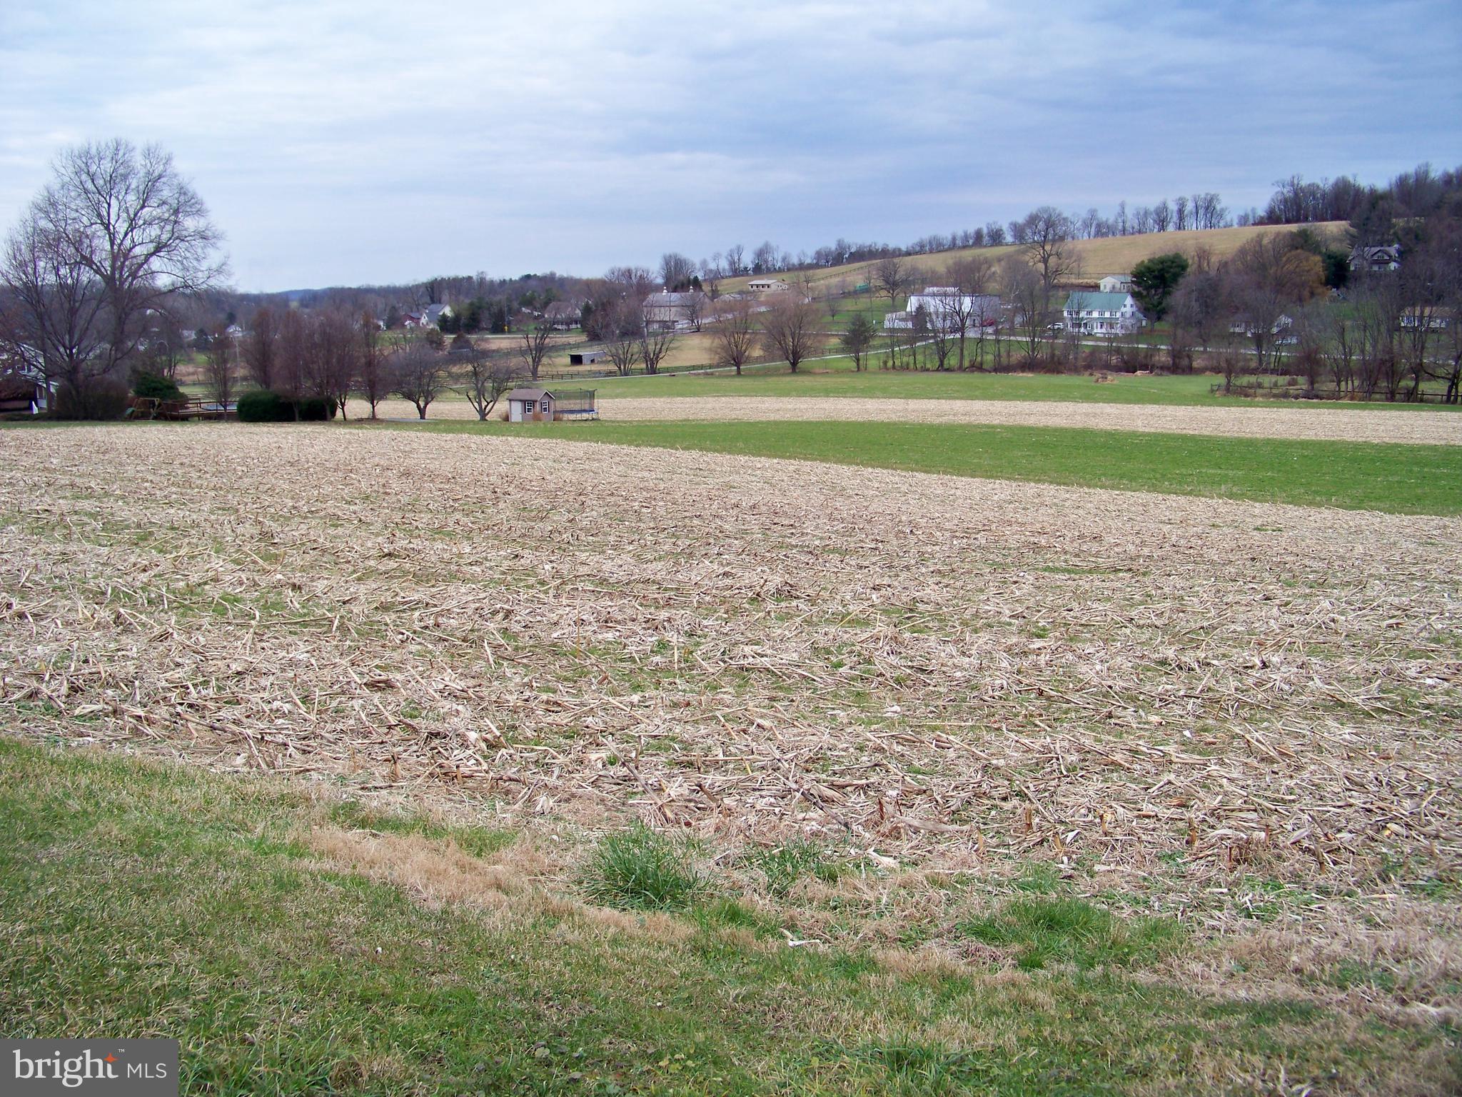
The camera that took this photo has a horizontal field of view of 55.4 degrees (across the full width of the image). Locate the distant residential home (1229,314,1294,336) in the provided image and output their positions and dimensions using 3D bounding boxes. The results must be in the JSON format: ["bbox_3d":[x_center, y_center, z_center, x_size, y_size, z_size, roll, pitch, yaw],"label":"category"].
[{"bbox_3d":[127.390,-53.670,335.000,15.500,5.700,9.500,4,10,25],"label":"distant residential home"}]

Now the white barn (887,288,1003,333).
[{"bbox_3d":[53.210,-60.090,350.000,26.000,11.000,13.000,4,10,21],"label":"white barn"}]

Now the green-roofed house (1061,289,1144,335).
[{"bbox_3d":[92.310,-58.240,345.000,15.500,11.000,12.000,8,12,39],"label":"green-roofed house"}]

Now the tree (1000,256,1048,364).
[{"bbox_3d":[51.080,-41.100,241.450,8.130,18.530,8.130,2,10,12],"label":"tree"}]

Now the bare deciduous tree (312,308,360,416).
[{"bbox_3d":[-35.960,-16.610,126.170,3.980,9.950,3.980,-3,10,-16],"label":"bare deciduous tree"}]

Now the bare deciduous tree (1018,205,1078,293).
[{"bbox_3d":[83.840,-77.960,368.000,15.300,25.000,15.000,0,9,0],"label":"bare deciduous tree"}]

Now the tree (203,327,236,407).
[{"bbox_3d":[-47.000,-16.260,127.350,2.840,7.770,2.840,-4,10,-20],"label":"tree"}]

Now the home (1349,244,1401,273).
[{"bbox_3d":[180.110,-80.870,389.320,11.300,8.130,8.500,9,13,44],"label":"home"}]

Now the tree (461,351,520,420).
[{"bbox_3d":[-21.740,-14.620,125.480,5.270,6.190,5.270,-2,10,-10],"label":"tree"}]

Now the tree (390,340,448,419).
[{"bbox_3d":[-28.690,-15.440,127.400,5.090,7.160,5.090,-2,10,-12],"label":"tree"}]

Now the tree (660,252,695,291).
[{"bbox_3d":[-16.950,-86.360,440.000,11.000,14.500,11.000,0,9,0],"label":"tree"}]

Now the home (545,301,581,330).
[{"bbox_3d":[-51.290,-70.840,424.270,9.300,8.750,7.600,5,11,26],"label":"home"}]

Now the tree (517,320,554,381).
[{"bbox_3d":[-30.130,-30.660,215.000,5.500,9.800,5.500,0,9,0],"label":"tree"}]

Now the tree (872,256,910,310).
[{"bbox_3d":[47.210,-78.120,410.000,11.400,16.300,11.400,0,9,0],"label":"tree"}]

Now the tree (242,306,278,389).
[{"bbox_3d":[-43.270,-17.990,128.000,3.400,8.800,3.400,0,9,0],"label":"tree"}]

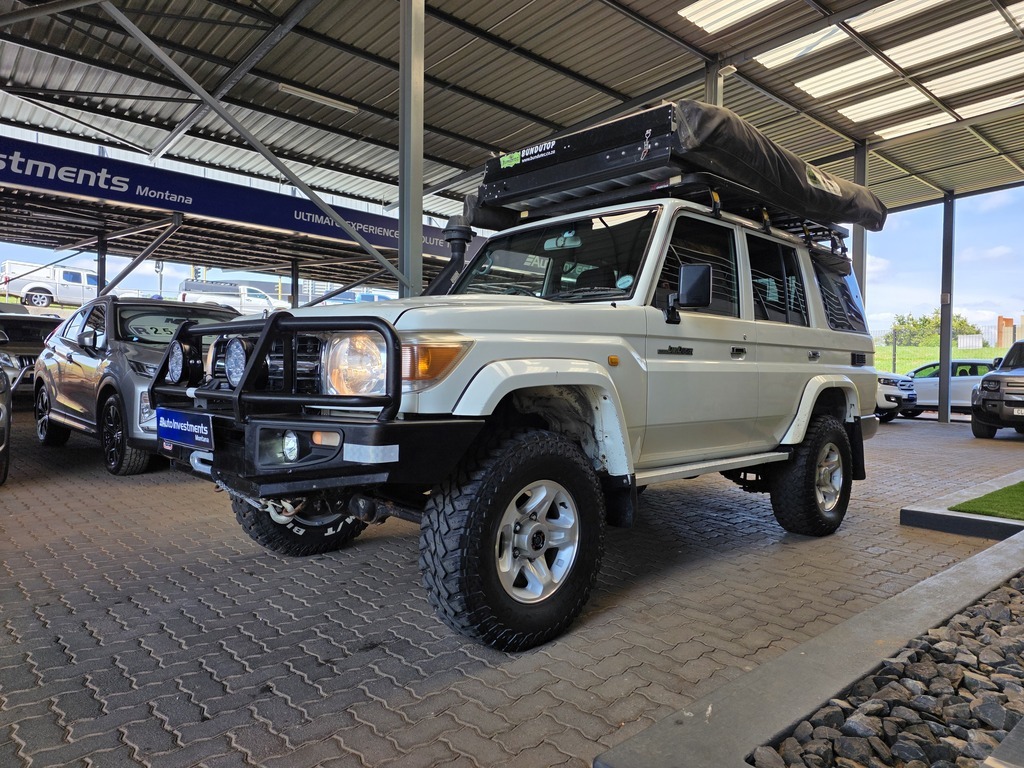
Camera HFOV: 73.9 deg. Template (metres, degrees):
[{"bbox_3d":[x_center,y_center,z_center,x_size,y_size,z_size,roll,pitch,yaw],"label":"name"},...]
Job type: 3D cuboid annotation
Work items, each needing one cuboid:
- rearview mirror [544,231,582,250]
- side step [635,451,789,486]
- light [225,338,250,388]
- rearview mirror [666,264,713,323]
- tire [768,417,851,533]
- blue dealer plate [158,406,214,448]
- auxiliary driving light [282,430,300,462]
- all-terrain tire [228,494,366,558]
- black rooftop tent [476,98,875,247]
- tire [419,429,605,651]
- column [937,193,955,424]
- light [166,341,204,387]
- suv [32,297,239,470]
[{"bbox_3d":[0.289,-0.803,3.814,0.225,0.085,0.065,1,0,27],"label":"rearview mirror"},{"bbox_3d":[0.978,0.408,3.374,1.500,0.060,0.150,1,1,-45],"label":"side step"},{"bbox_3d":[-0.887,-0.070,2.284,0.090,0.170,0.170,1,1,-45],"label":"light"},{"bbox_3d":[0.808,-0.408,3.092,0.110,0.255,0.225,0,1,-43],"label":"rearview mirror"},{"bbox_3d":[1.961,0.594,4.439,0.775,0.770,0.268,1,1,-45],"label":"tire"},{"bbox_3d":[-1.199,0.156,2.471,0.020,0.117,0.587,0,1,-43],"label":"blue dealer plate"},{"bbox_3d":[-0.705,0.204,2.236,0.055,0.104,0.100,0,1,-43],"label":"auxiliary driving light"},{"bbox_3d":[-1.091,0.538,3.724,0.800,0.800,0.270,0,1,-43],"label":"all-terrain tire"},{"bbox_3d":[1.224,-1.189,4.731,2.610,0.480,1.740,0,1,-43],"label":"black rooftop tent"},{"bbox_3d":[0.024,0.563,2.515,0.268,0.770,0.775,2,1,45],"label":"tire"},{"bbox_3d":[9.755,-1.725,15.340,0.190,5.206,0.190,0,1,-41],"label":"column"},{"bbox_3d":[-1.329,-0.085,2.773,0.088,0.183,0.180,0,1,-43],"label":"light"},{"bbox_3d":[-3.753,-0.090,7.426,4.405,1.685,1.805,2,1,45],"label":"suv"}]

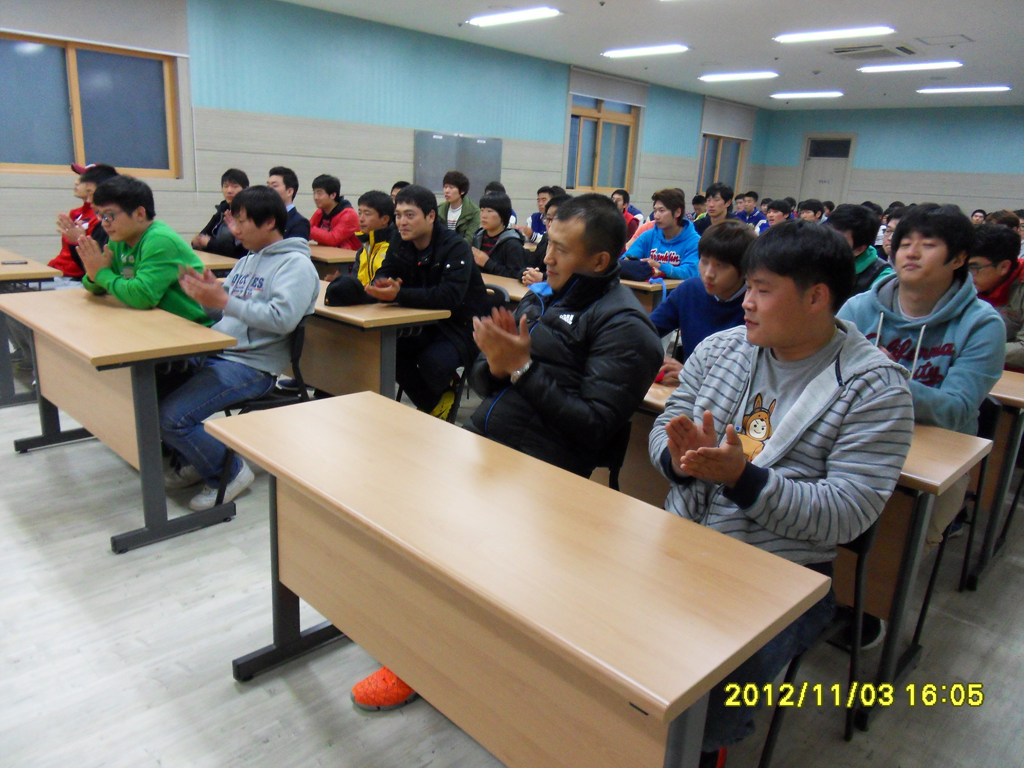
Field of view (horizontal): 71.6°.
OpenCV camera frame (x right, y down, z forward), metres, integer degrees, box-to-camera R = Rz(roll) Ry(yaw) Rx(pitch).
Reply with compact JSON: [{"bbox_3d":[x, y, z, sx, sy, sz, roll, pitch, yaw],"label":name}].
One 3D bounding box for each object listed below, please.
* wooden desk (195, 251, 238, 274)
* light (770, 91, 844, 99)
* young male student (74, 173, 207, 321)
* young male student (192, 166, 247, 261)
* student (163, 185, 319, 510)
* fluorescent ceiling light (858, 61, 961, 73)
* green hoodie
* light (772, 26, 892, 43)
[{"bbox_3d":[-2.649,-0.682,5.637,0.530,0.710,1.480,-13,22,-43],"label":"wooden desk"},{"bbox_3d":[4.879,-4.763,11.723,1.200,0.080,0.220,14,19,34],"label":"light"},{"bbox_3d":[-1.660,-0.319,3.323,0.500,1.249,0.820,18,22,41],"label":"young male student"},{"bbox_3d":[-2.241,-0.979,5.545,0.530,1.340,0.740,18,21,42],"label":"young male student"},{"bbox_3d":[-1.137,-0.137,2.891,0.540,1.290,0.680,18,21,42],"label":"student"},{"bbox_3d":[4.909,-3.956,8.806,0.280,0.080,1.200,-13,22,-43],"label":"fluorescent ceiling light"},{"bbox_3d":[-1.651,-0.467,3.311,0.570,0.620,0.480,18,21,42],"label":"green hoodie"},{"bbox_3d":[3.253,-3.585,7.231,0.280,0.080,1.200,-13,22,-43],"label":"light"}]

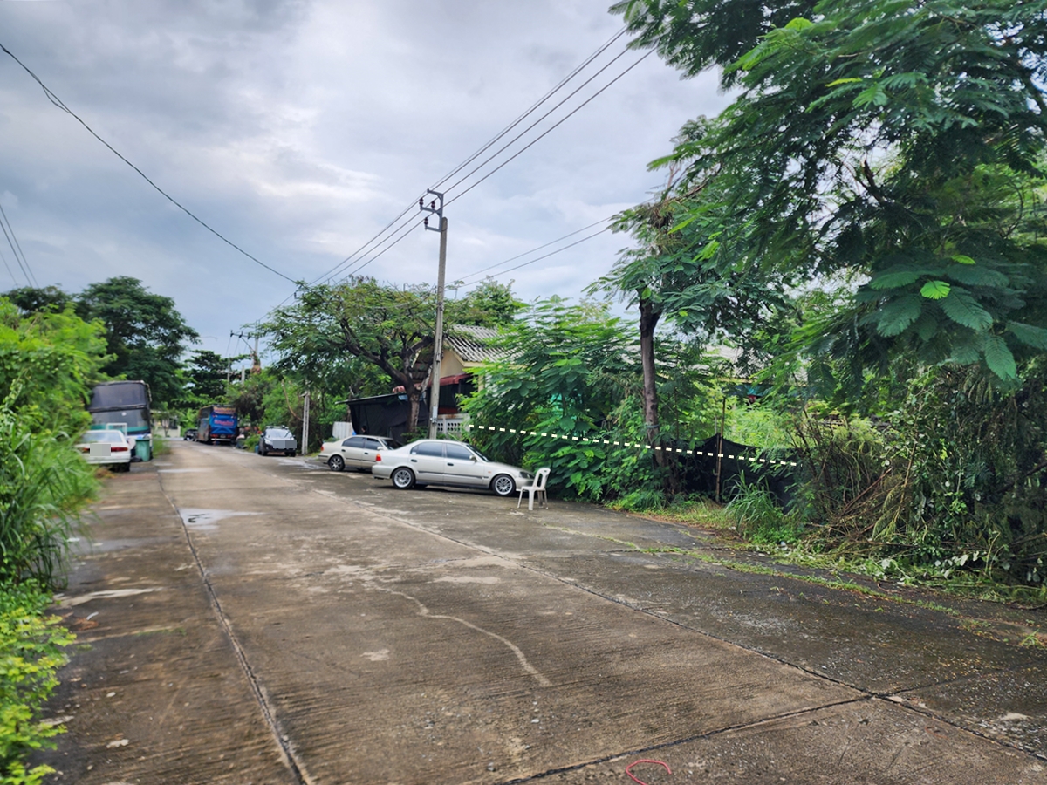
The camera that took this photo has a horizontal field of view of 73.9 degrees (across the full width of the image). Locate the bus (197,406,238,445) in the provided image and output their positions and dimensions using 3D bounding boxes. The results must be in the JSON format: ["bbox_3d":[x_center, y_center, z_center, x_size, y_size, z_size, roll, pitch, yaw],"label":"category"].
[{"bbox_3d":[-31.077,3.355,70.625,2.500,3.600,11.500,4,-5,-29],"label":"bus"}]

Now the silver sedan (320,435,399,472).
[{"bbox_3d":[-5.336,2.306,25.797,4.450,1.380,1.690,3,-4,16],"label":"silver sedan"}]

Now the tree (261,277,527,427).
[{"bbox_3d":[-5.302,-0.764,29.780,10.500,8.120,10.000,4,-5,-29],"label":"tree"}]

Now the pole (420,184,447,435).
[{"bbox_3d":[-3.510,-2.260,26.708,0.950,10.820,0.300,4,-4,-29],"label":"pole"}]

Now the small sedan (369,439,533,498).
[{"bbox_3d":[-1.757,1.936,18.603,4.450,1.380,1.690,4,-4,5],"label":"small sedan"}]

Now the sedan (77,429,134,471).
[{"bbox_3d":[-15.066,2.056,25.001,1.700,1.400,4.400,4,-5,-29],"label":"sedan"}]

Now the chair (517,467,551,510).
[{"bbox_3d":[0.244,2.087,15.043,0.520,0.870,0.460,4,-4,-25],"label":"chair"}]

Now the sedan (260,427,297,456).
[{"bbox_3d":[-14.718,2.870,41.328,1.780,1.660,4.400,4,-4,-26],"label":"sedan"}]

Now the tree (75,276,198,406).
[{"bbox_3d":[-26.276,-2.038,47.399,9.000,11.580,9.000,4,-5,-29],"label":"tree"}]

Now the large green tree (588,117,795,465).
[{"bbox_3d":[3.805,-1.662,16.308,4.800,8.950,4.800,4,-5,-29],"label":"large green tree"}]

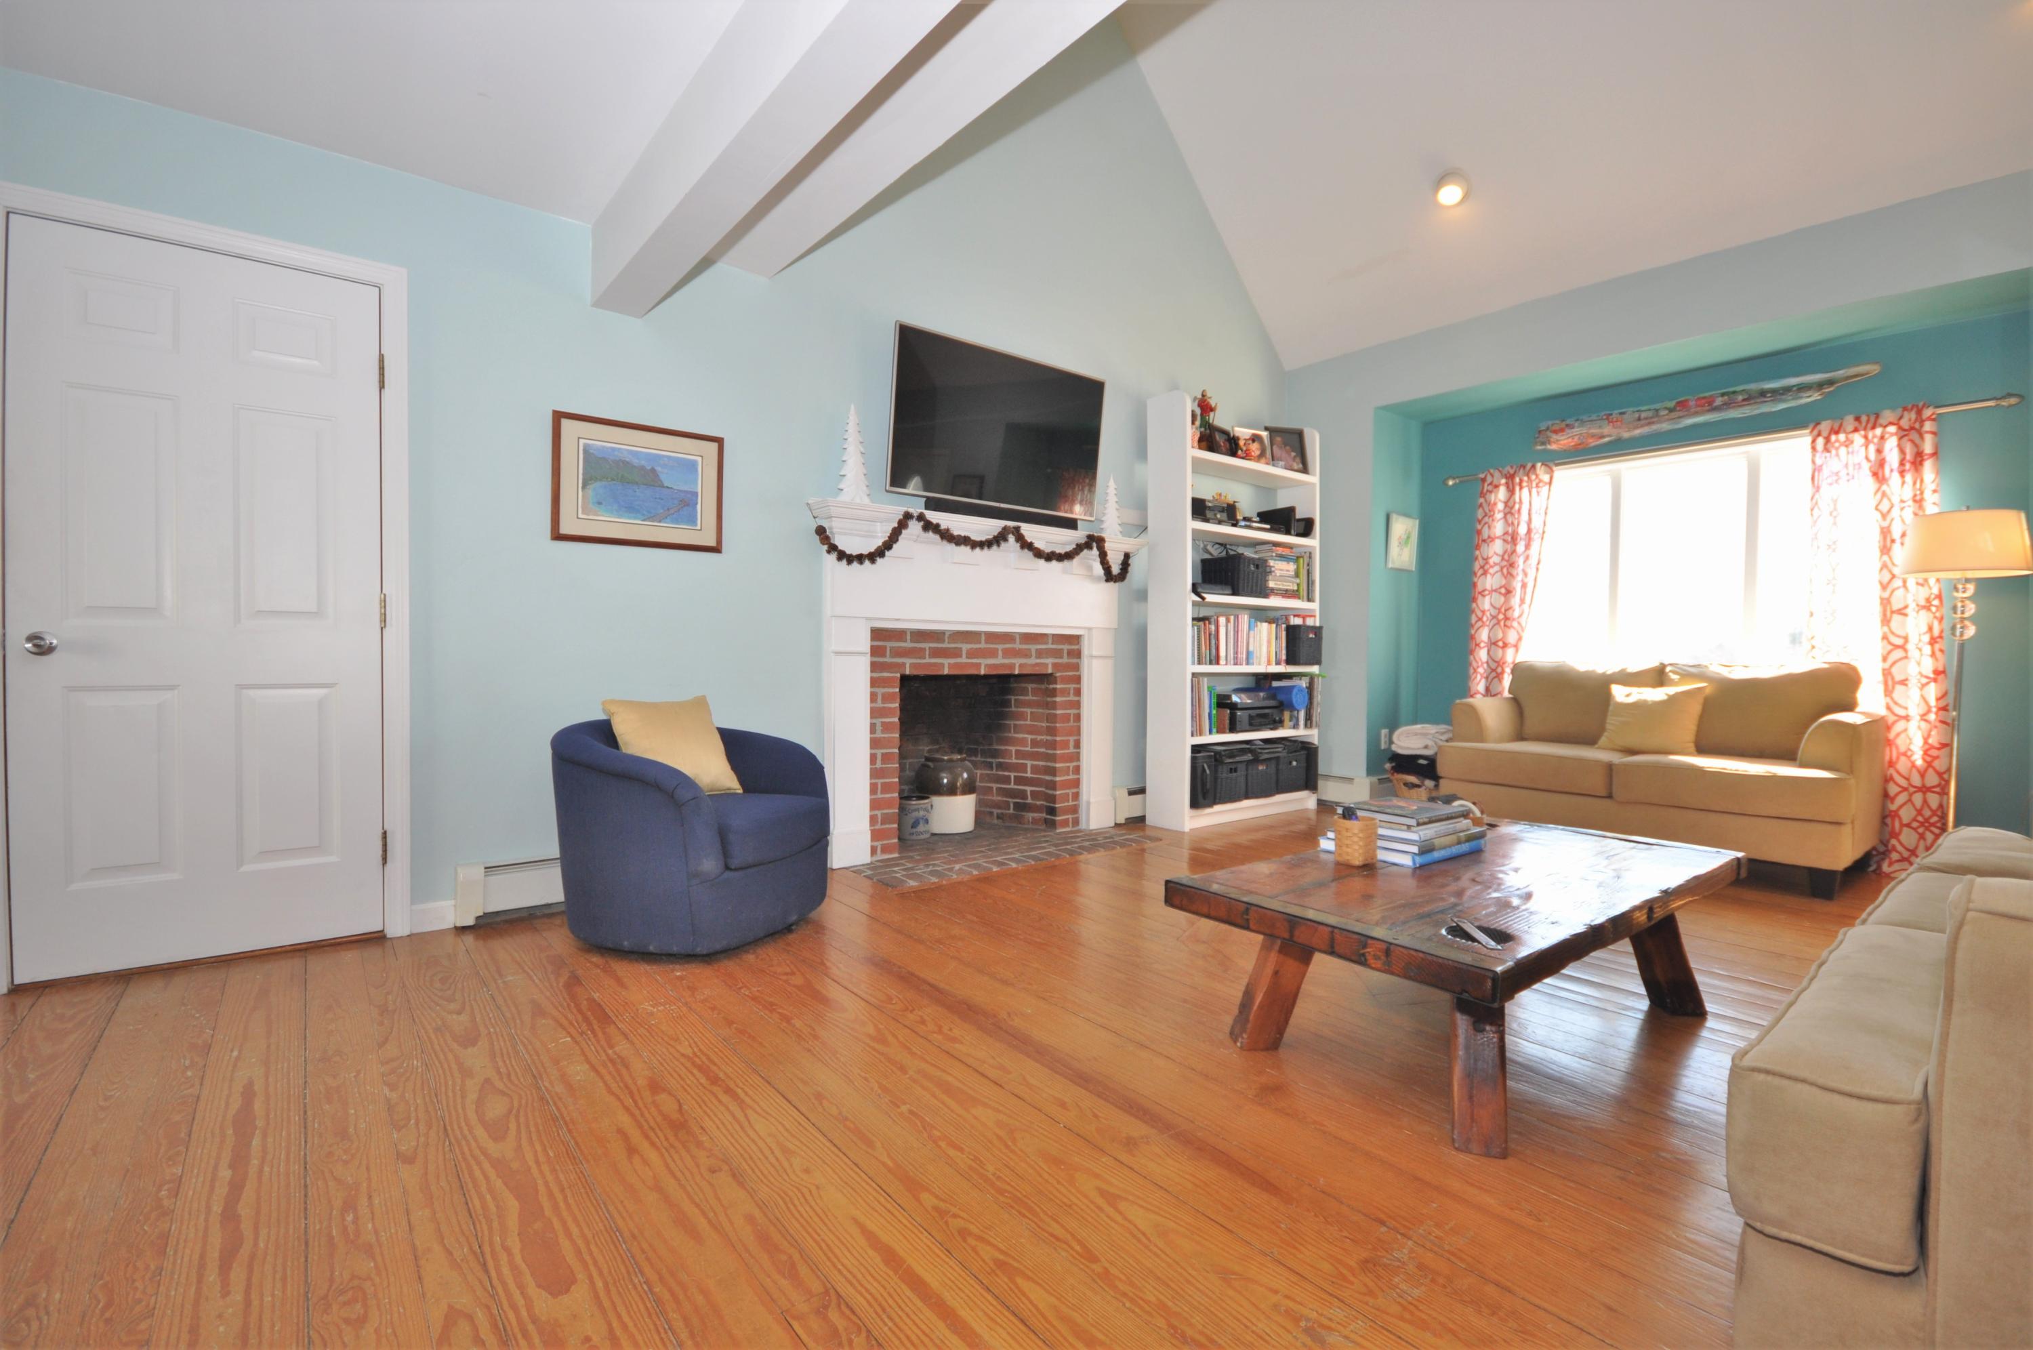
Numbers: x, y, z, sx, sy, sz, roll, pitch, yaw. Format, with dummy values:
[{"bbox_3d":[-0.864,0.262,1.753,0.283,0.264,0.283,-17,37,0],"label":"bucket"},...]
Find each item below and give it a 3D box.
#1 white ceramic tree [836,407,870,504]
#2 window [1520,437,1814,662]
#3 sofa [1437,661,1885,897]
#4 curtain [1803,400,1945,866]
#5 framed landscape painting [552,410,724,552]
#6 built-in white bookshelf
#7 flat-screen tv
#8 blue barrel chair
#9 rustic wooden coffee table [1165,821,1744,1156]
[{"bbox_3d":[-0.675,-0.919,3.509,0.140,0.420,0.140,1,1,0],"label":"white ceramic tree"},{"bbox_3d":[3.353,-0.494,4.306,0.100,1.260,1.580,-1,2,-38],"label":"window"},{"bbox_3d":[2.903,0.392,3.939,0.830,0.900,1.520,-1,2,-38],"label":"sofa"},{"bbox_3d":[3.738,-0.144,3.681,0.110,2.000,0.450,-1,2,-38],"label":"curtain"},{"bbox_3d":[-1.395,-0.698,3.123,0.605,0.455,0.030,-1,2,-36],"label":"framed landscape painting"},{"bbox_3d":[1.269,-0.321,4.810,1.120,2.250,0.300,-1,2,-36],"label":"built-in white bookshelf"},{"bbox_3d":[-0.048,-1.127,3.915,1.200,0.695,0.060,-1,7,-38],"label":"flat-screen tv"},{"bbox_3d":[-1.104,0.497,2.933,0.790,0.670,0.780,1,2,33],"label":"blue barrel chair"},{"bbox_3d":[1.133,0.674,2.100,1.430,0.400,0.690,-1,2,-38],"label":"rustic wooden coffee table"}]

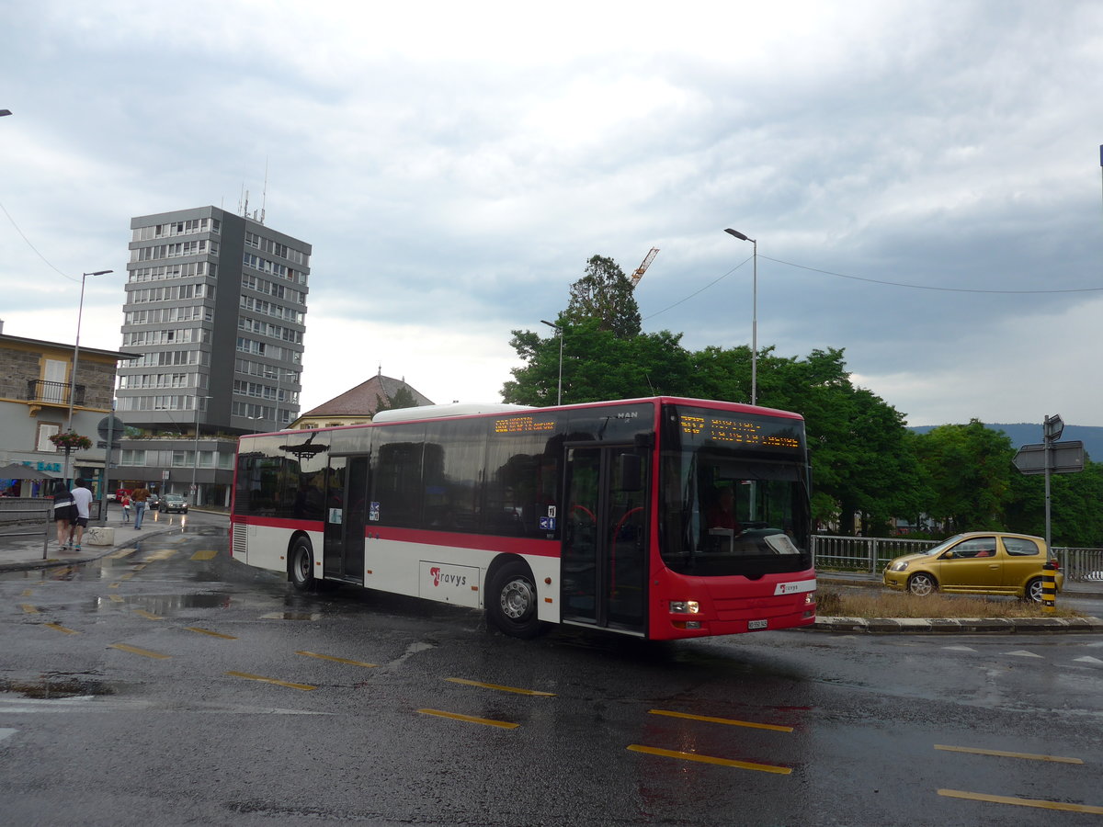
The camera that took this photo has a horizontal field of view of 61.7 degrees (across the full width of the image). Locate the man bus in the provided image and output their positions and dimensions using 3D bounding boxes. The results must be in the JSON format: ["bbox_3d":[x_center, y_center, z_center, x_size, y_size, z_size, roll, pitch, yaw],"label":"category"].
[{"bbox_3d":[-1.537,1.461,14.296,2.520,2.980,11.980,7,-7,-38],"label":"man bus"}]

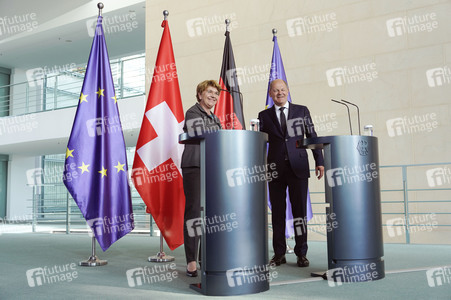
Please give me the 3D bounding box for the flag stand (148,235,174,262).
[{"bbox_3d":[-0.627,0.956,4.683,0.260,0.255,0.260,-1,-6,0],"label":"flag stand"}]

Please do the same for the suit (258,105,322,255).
[{"bbox_3d":[0.603,0.264,4.435,0.576,1.427,0.360,-2,-6,12],"label":"suit"}]

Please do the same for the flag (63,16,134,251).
[{"bbox_3d":[-1.288,-0.197,4.825,0.730,2.395,0.340,1,-6,-19],"label":"flag"}]

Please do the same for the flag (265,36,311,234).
[{"bbox_3d":[0.743,-0.185,5.615,0.586,2.426,0.330,1,-6,-17],"label":"flag"}]

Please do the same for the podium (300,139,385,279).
[{"bbox_3d":[0.930,0.454,3.777,0.500,1.070,0.540,1,-6,-21],"label":"podium"}]

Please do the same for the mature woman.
[{"bbox_3d":[-0.184,0.218,3.998,0.460,1.621,0.360,3,-7,-38],"label":"mature woman"}]

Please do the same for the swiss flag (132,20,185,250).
[{"bbox_3d":[-0.668,-0.182,5.004,0.620,2.439,0.340,1,-6,-19],"label":"swiss flag"}]

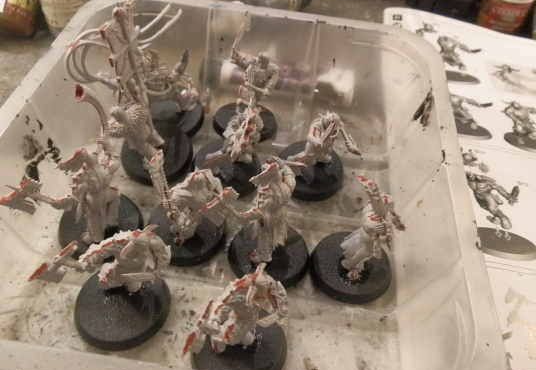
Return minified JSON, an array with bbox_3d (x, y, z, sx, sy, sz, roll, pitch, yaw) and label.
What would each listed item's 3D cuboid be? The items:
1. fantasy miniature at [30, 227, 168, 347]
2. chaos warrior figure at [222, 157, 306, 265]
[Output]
[{"bbox_3d":[-0.052,0.028,0.134,0.043,0.036,0.032,7,48,-1],"label":"fantasy miniature"},{"bbox_3d":[-0.003,0.008,0.149,0.024,0.043,0.024,-18,53,-21],"label":"chaos warrior figure"}]

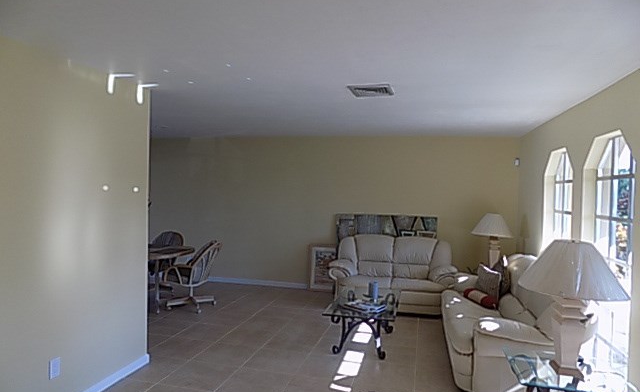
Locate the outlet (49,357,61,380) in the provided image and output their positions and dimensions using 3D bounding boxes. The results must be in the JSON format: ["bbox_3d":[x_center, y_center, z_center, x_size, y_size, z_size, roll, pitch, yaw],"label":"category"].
[{"bbox_3d":[-1.763,1.149,2.826,0.012,0.118,0.074,2,1,14],"label":"outlet"}]

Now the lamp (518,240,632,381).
[{"bbox_3d":[1.426,0.631,2.404,0.520,0.770,0.520,2,1,14],"label":"lamp"}]

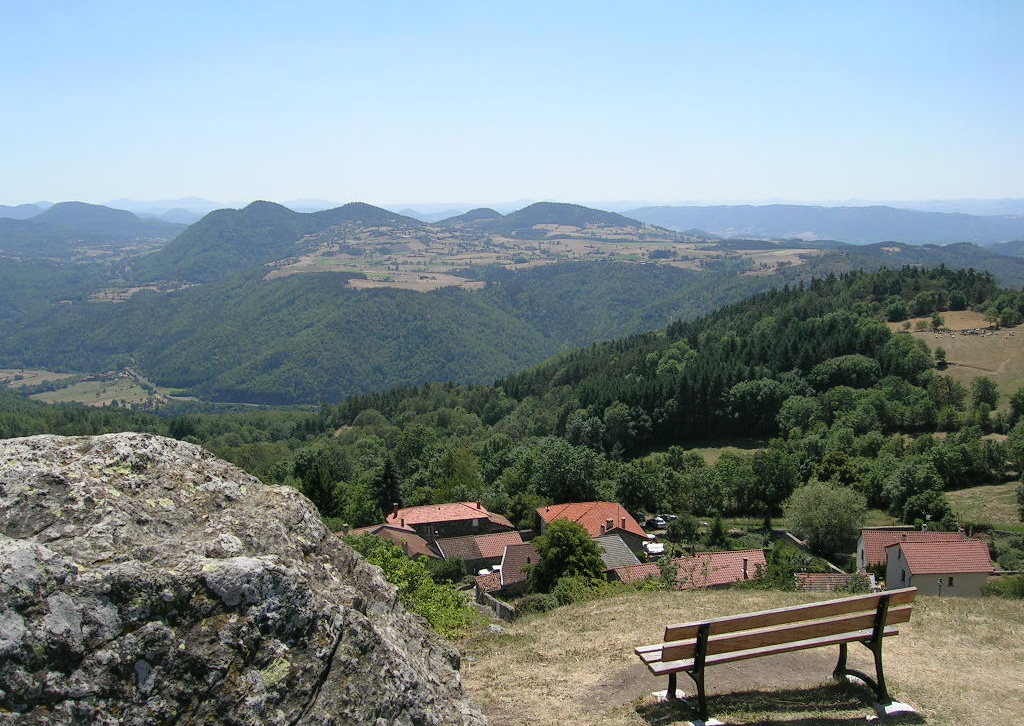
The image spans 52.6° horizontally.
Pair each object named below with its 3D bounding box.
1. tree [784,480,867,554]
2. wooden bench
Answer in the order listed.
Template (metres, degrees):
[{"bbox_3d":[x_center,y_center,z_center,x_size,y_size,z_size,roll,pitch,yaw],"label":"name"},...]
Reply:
[{"bbox_3d":[36.611,18.159,121.301,9.644,9.300,9.644,3,9,17],"label":"tree"},{"bbox_3d":[1.885,2.034,7.338,1.970,0.800,0.577,-3,8,-18],"label":"wooden bench"}]

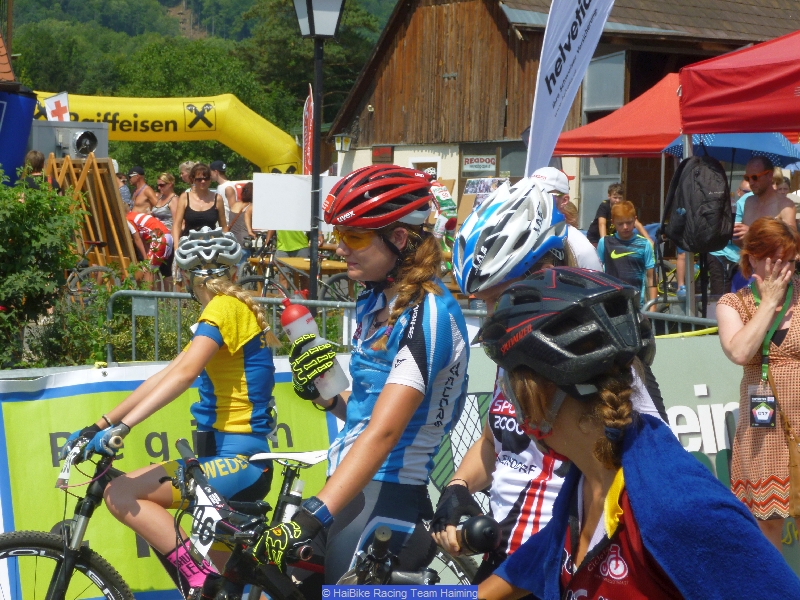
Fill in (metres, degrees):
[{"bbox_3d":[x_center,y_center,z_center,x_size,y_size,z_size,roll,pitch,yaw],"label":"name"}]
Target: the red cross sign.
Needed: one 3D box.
[{"bbox_3d":[-3.844,-2.131,24.000,0.220,0.250,0.025,-12,4,-7],"label":"red cross sign"}]

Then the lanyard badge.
[{"bbox_3d":[1.260,0.189,7.250,0.155,0.490,0.110,1,4,-5],"label":"lanyard badge"}]

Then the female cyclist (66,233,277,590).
[{"bbox_3d":[-0.723,0.559,6.700,0.680,1.600,0.540,1,4,-12],"label":"female cyclist"}]

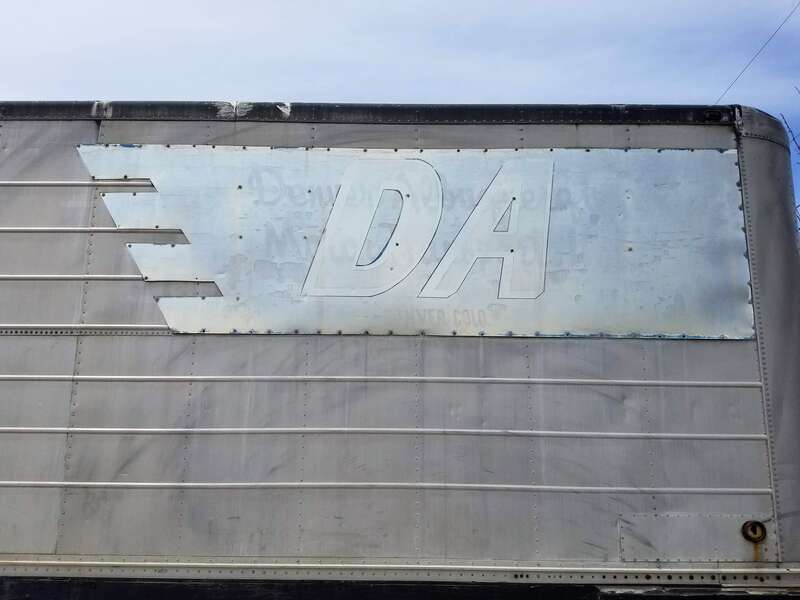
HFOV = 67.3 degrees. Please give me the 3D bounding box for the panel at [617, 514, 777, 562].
[{"bbox_3d":[1.463,1.166,2.931,0.770,0.220,0.020,0,-11,0],"label":"panel"}]

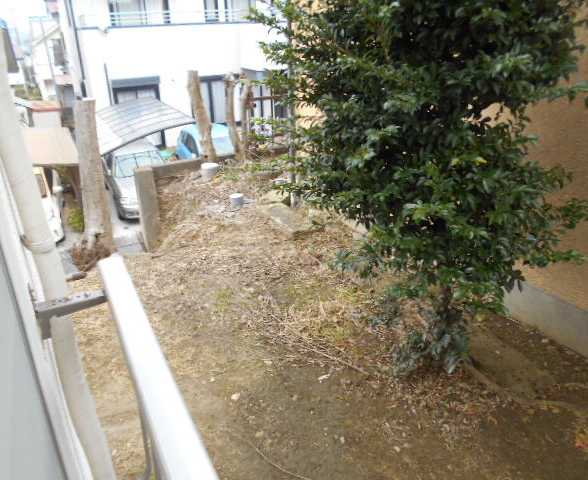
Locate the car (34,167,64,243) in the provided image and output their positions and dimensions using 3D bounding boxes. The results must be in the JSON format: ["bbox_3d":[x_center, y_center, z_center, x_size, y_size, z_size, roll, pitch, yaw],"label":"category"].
[{"bbox_3d":[-6.948,-1.102,12.271,1.600,1.520,3.800,-13,29,-25],"label":"car"}]

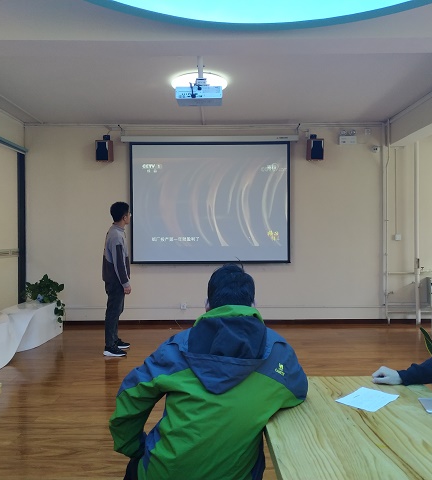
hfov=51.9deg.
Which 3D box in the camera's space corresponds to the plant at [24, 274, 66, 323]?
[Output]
[{"bbox_3d":[-2.460,0.845,6.400,0.560,0.640,0.470,0,0,0],"label":"plant"}]

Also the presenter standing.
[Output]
[{"bbox_3d":[-1.160,0.440,5.230,0.360,1.790,0.500,0,0,-12],"label":"presenter standing"}]

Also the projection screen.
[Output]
[{"bbox_3d":[-0.086,-0.580,6.920,2.490,1.880,0.050,0,0,0],"label":"projection screen"}]

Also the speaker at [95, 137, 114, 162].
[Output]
[{"bbox_3d":[-1.700,-1.370,6.780,0.200,0.340,0.250,0,9,0],"label":"speaker"}]

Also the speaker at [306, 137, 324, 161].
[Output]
[{"bbox_3d":[1.530,-1.380,6.780,0.200,0.340,0.250,0,9,0],"label":"speaker"}]

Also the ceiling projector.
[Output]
[{"bbox_3d":[-0.168,-1.425,4.400,0.430,0.130,0.290,0,0,0],"label":"ceiling projector"}]

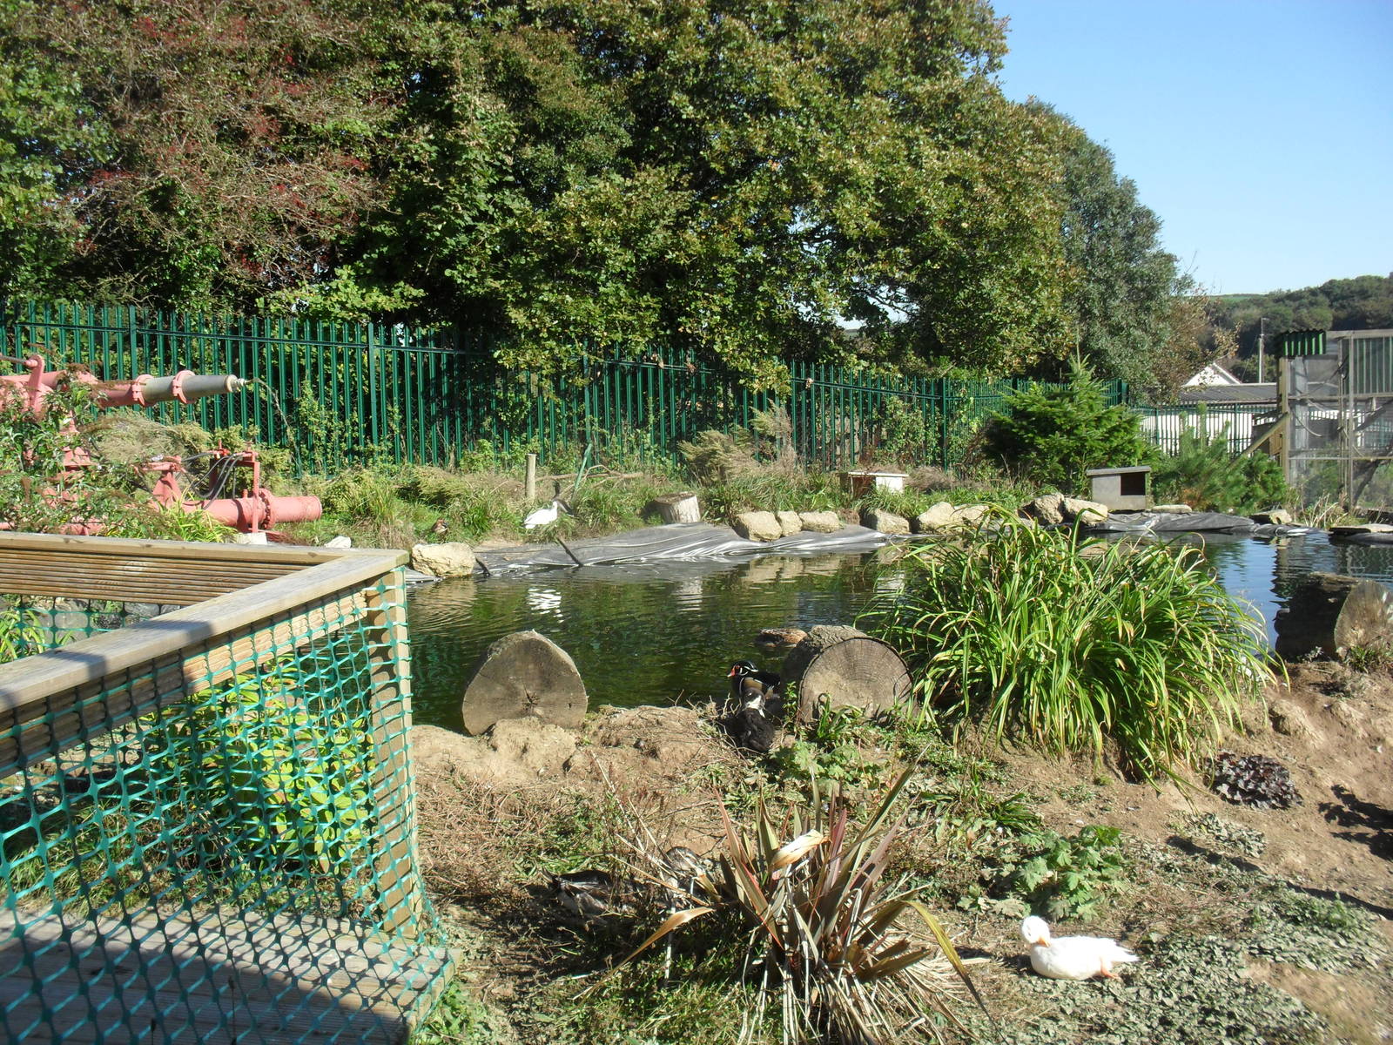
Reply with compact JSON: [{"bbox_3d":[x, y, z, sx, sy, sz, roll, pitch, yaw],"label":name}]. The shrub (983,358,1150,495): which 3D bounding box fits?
[{"bbox_3d":[4.891,-1.279,18.700,2.100,1.780,2.000,-1,4,0],"label":"shrub"}]

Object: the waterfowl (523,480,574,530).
[{"bbox_3d":[-1.629,-0.180,15.500,0.540,0.520,0.260,-1,3,12],"label":"waterfowl"}]

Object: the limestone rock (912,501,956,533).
[{"bbox_3d":[2.756,-0.063,16.400,0.500,0.350,0.400,-1,4,0],"label":"limestone rock"}]

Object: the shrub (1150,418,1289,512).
[{"bbox_3d":[6.757,-0.738,18.200,1.750,1.170,1.300,0,4,21],"label":"shrub"}]

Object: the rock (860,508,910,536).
[{"bbox_3d":[2.319,-0.007,17.300,0.560,0.340,0.420,-1,3,11],"label":"rock"}]

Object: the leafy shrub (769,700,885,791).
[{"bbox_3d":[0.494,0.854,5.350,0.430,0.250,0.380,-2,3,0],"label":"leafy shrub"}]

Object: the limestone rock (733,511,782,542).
[{"bbox_3d":[0.692,0.043,16.000,0.550,0.340,0.420,-1,4,0],"label":"limestone rock"}]

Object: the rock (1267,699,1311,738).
[{"bbox_3d":[2.527,0.837,6.000,0.190,0.150,0.170,0,5,0],"label":"rock"}]

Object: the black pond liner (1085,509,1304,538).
[{"bbox_3d":[5.965,0.019,16.800,2.550,0.260,0.950,0,4,21],"label":"black pond liner"}]

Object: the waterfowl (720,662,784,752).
[{"bbox_3d":[0.224,0.755,5.750,0.250,0.320,0.190,-3,4,-24],"label":"waterfowl"}]

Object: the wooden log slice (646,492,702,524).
[{"bbox_3d":[-0.232,-0.155,15.400,0.520,0.290,0.490,-8,10,0],"label":"wooden log slice"}]

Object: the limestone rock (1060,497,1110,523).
[{"bbox_3d":[4.751,-0.153,17.200,0.550,0.300,0.400,-1,4,0],"label":"limestone rock"}]

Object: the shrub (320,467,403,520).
[{"bbox_3d":[-3.194,-0.274,13.400,0.780,0.550,0.720,0,5,0],"label":"shrub"}]

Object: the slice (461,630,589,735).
[{"bbox_3d":[-0.736,0.690,6.050,0.510,0.420,0.320,-2,3,-12],"label":"slice"}]

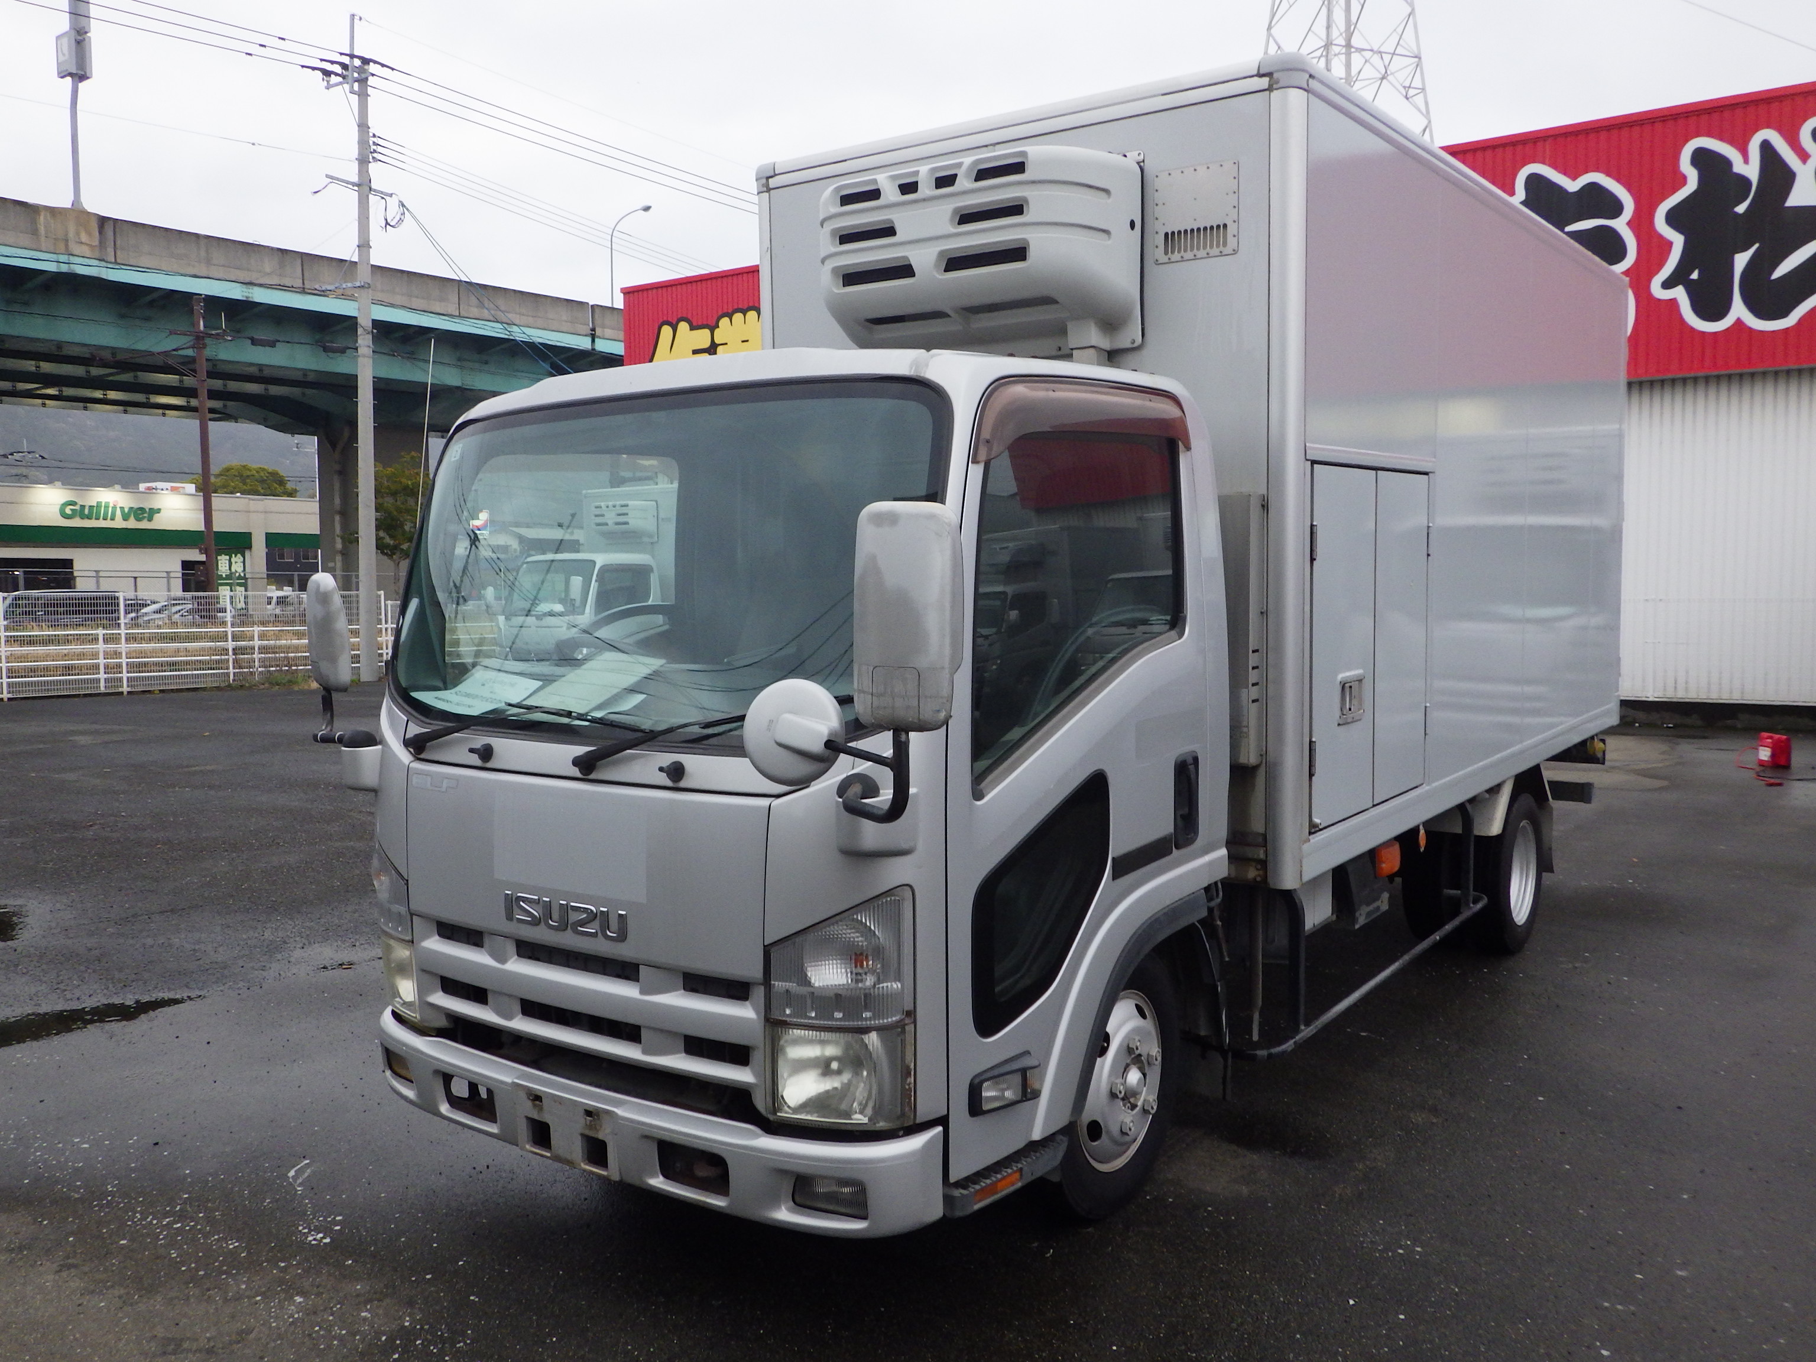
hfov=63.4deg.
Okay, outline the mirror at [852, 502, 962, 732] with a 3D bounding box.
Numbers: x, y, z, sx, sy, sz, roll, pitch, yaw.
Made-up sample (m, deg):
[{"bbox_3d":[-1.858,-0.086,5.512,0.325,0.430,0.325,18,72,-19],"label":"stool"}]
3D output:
[{"bbox_3d":[-0.004,-0.111,2.551,0.190,0.395,0.110,0,5,15],"label":"mirror"}]

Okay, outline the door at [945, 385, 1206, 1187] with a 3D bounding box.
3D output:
[{"bbox_3d":[0.363,0.137,3.248,0.150,1.560,1.140,3,6,36],"label":"door"}]

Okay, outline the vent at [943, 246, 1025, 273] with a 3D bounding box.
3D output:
[{"bbox_3d":[0.214,-1.140,3.980,0.268,0.040,0.035,3,6,36],"label":"vent"}]

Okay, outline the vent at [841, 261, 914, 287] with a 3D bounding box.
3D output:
[{"bbox_3d":[-0.078,-1.157,4.196,0.265,0.040,0.035,3,6,36],"label":"vent"}]

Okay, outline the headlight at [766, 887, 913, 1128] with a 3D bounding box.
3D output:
[{"bbox_3d":[-0.128,0.613,2.768,0.265,0.455,0.170,2,6,27],"label":"headlight"}]

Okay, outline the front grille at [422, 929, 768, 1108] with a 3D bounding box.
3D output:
[{"bbox_3d":[-0.719,0.683,3.127,1.070,0.260,0.120,3,6,36],"label":"front grille"}]

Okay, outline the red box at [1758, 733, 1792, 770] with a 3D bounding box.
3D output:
[{"bbox_3d":[8.032,0.648,13.600,0.230,0.305,0.170,-1,3,-11],"label":"red box"}]

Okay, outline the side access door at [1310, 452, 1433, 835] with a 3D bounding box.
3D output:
[{"bbox_3d":[1.375,-0.121,4.421,0.060,1.010,1.000,3,6,36],"label":"side access door"}]

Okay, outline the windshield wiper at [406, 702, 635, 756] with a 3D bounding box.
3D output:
[{"bbox_3d":[-0.852,0.108,3.237,0.840,0.125,0.080,3,6,36],"label":"windshield wiper"}]

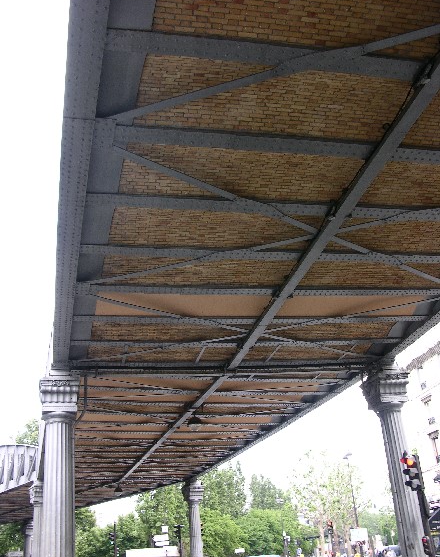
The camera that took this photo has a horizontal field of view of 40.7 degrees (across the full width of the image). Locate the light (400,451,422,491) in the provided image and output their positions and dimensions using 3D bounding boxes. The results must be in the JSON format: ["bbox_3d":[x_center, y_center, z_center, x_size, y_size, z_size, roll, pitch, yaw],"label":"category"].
[{"bbox_3d":[4.336,4.358,13.400,0.340,0.830,0.280,14,-31,-35],"label":"light"}]

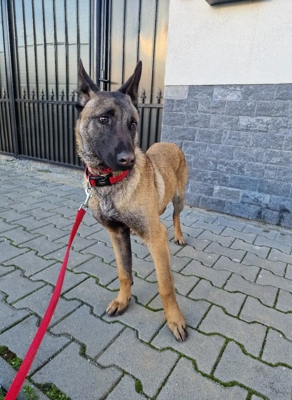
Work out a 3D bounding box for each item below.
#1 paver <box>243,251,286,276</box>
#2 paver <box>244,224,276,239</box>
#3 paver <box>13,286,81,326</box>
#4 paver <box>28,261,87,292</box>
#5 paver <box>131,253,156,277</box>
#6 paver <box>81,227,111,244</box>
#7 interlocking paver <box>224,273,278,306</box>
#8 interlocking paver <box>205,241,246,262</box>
[{"bbox_3d":[0.609,0.353,1.385,0.200,0.060,0.162,13,19,30],"label":"paver"},{"bbox_3d":[0.753,0.244,1.777,0.198,0.066,0.163,13,19,29],"label":"paver"},{"bbox_3d":[-0.368,0.416,0.997,0.200,0.060,0.162,13,19,30],"label":"paver"},{"bbox_3d":[-0.373,0.363,1.153,0.198,0.066,0.163,13,19,29],"label":"paver"},{"bbox_3d":[-0.049,0.343,1.284,0.198,0.066,0.163,13,19,29],"label":"paver"},{"bbox_3d":[-0.227,0.252,1.545,0.198,0.066,0.163,13,19,29],"label":"paver"},{"bbox_3d":[0.454,0.411,1.154,0.200,0.060,0.162,13,19,30],"label":"interlocking paver"},{"bbox_3d":[0.438,0.312,1.485,0.200,0.060,0.162,13,19,30],"label":"interlocking paver"}]

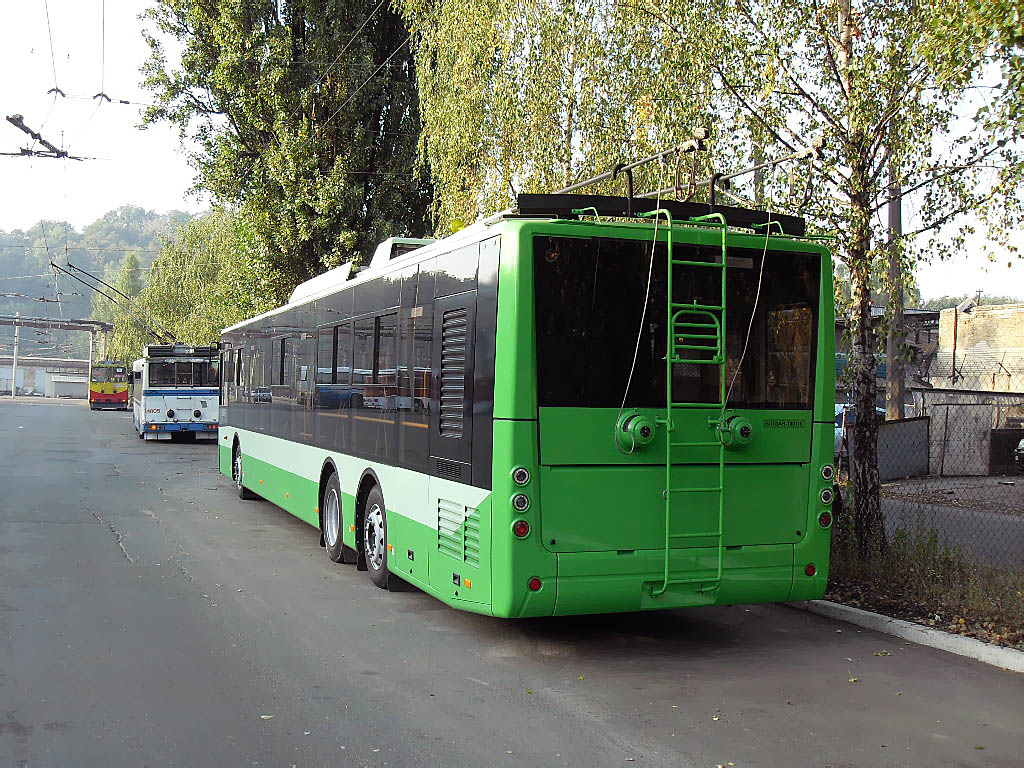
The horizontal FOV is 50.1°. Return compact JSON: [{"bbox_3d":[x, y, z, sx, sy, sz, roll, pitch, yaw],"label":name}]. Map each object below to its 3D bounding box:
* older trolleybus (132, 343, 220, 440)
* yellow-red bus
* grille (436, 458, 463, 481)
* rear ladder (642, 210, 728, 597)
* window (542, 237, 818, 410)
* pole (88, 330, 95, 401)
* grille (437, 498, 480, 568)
[{"bbox_3d":[-12.572,0.317,40.627,2.500,3.200,11.800,1,-1,-20],"label":"older trolleybus"},{"bbox_3d":[-30.642,0.210,83.235,2.500,3.400,11.600,1,-1,-20],"label":"yellow-red bus"},{"bbox_3d":[-0.448,0.615,7.805,0.020,0.105,0.560,1,-1,-22],"label":"grille"},{"bbox_3d":[1.126,0.120,7.335,0.445,2.550,0.430,1,-1,-22],"label":"rear ladder"},{"bbox_3d":[1.141,-0.377,7.310,2.170,1.080,0.060,1,-1,-22],"label":"window"},{"bbox_3d":[-39.619,-1.600,103.000,0.250,6.800,0.250,1,-1,-22],"label":"pole"},{"bbox_3d":[-0.372,1.025,7.594,0.040,0.390,0.880,1,-1,-22],"label":"grille"}]

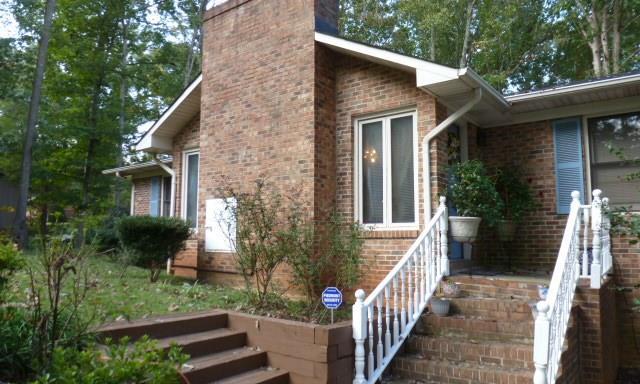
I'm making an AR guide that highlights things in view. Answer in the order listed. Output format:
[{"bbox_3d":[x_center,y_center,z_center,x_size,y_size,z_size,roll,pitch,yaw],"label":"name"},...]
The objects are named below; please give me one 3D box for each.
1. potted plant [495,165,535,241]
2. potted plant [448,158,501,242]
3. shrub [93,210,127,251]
[{"bbox_3d":[2.741,0.150,6.350,0.620,1.070,0.620,-4,-7,37],"label":"potted plant"},{"bbox_3d":[1.945,0.106,5.550,0.670,1.040,0.670,-4,-7,37],"label":"potted plant"},{"bbox_3d":[-6.044,1.111,12.800,1.200,1.270,1.200,-4,-7,37],"label":"shrub"}]

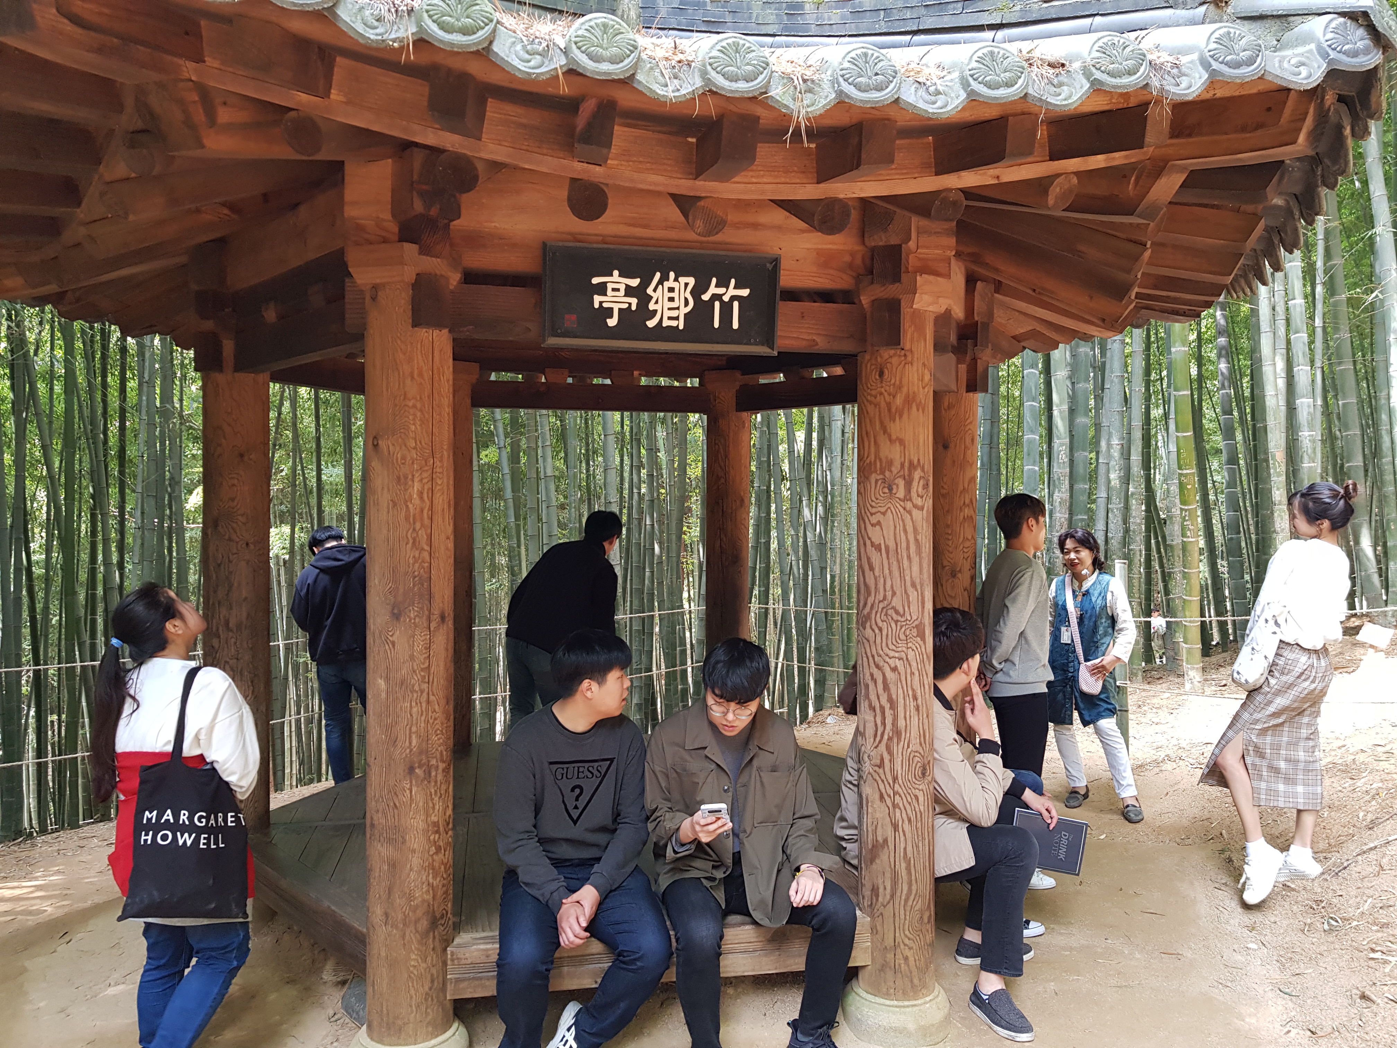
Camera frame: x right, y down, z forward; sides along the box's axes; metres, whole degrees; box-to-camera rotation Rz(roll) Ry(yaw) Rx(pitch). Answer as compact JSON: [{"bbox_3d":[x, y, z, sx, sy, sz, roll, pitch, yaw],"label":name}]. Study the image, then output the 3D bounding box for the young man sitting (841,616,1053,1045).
[{"bbox_3d":[0.847,0.917,3.580,0.664,1.258,0.629,0,1,19],"label":"young man sitting"}]

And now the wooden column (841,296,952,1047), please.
[{"bbox_3d":[0.618,0.446,3.283,0.331,2.213,0.331,0,1,6],"label":"wooden column"}]

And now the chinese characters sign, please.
[{"bbox_3d":[-0.105,-0.641,3.016,0.682,0.286,0.058,0,9,-12],"label":"chinese characters sign"}]

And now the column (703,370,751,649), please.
[{"bbox_3d":[0.162,0.169,5.785,0.261,2.017,0.261,0,1,0],"label":"column"}]

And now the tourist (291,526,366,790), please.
[{"bbox_3d":[-1.899,0.778,5.609,0.513,1.550,0.373,0,1,-20],"label":"tourist"}]

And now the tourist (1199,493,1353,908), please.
[{"bbox_3d":[2.371,0.683,4.280,0.500,1.660,0.450,1,2,13],"label":"tourist"}]

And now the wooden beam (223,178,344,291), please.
[{"bbox_3d":[-1.242,-0.916,3.357,0.110,0.180,1.339,-1,2,-41],"label":"wooden beam"}]

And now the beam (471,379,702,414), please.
[{"bbox_3d":[-0.544,-0.648,5.361,1.339,0.145,0.110,0,2,-11],"label":"beam"}]

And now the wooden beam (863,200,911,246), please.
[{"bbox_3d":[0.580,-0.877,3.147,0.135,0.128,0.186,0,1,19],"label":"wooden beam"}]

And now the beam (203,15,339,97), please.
[{"bbox_3d":[-0.838,-0.912,2.063,0.075,0.107,0.331,0,14,9],"label":"beam"}]

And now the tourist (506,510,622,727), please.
[{"bbox_3d":[-0.719,0.728,5.600,0.520,1.580,0.600,2,2,41],"label":"tourist"}]

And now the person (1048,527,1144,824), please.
[{"bbox_3d":[2.042,0.784,5.400,0.500,1.490,0.340,2,2,36],"label":"person"}]

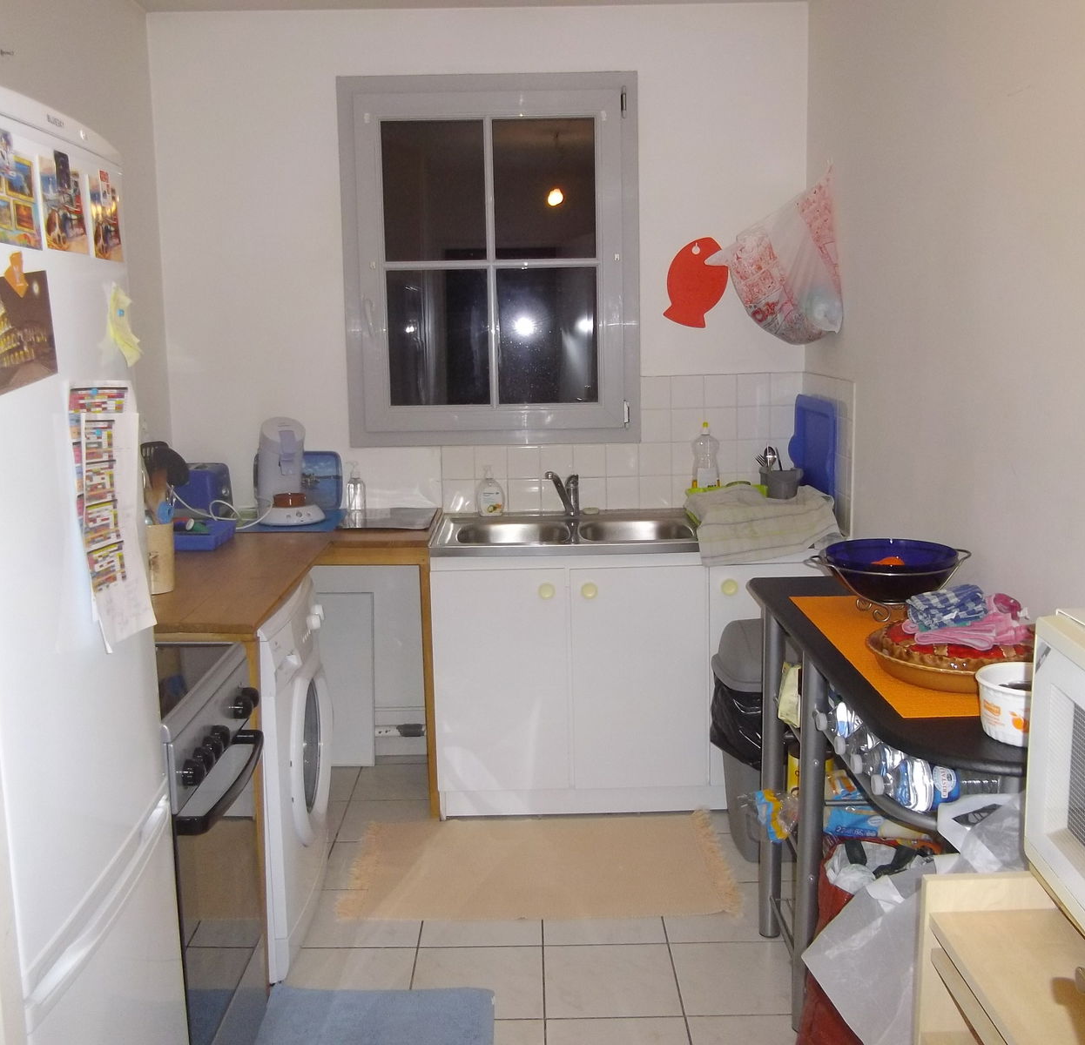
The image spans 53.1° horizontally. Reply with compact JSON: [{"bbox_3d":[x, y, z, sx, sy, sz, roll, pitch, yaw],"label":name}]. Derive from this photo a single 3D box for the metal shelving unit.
[{"bbox_3d":[0.709,0.632,2.092,0.419,0.828,1.242,-1,8,-1],"label":"metal shelving unit"}]

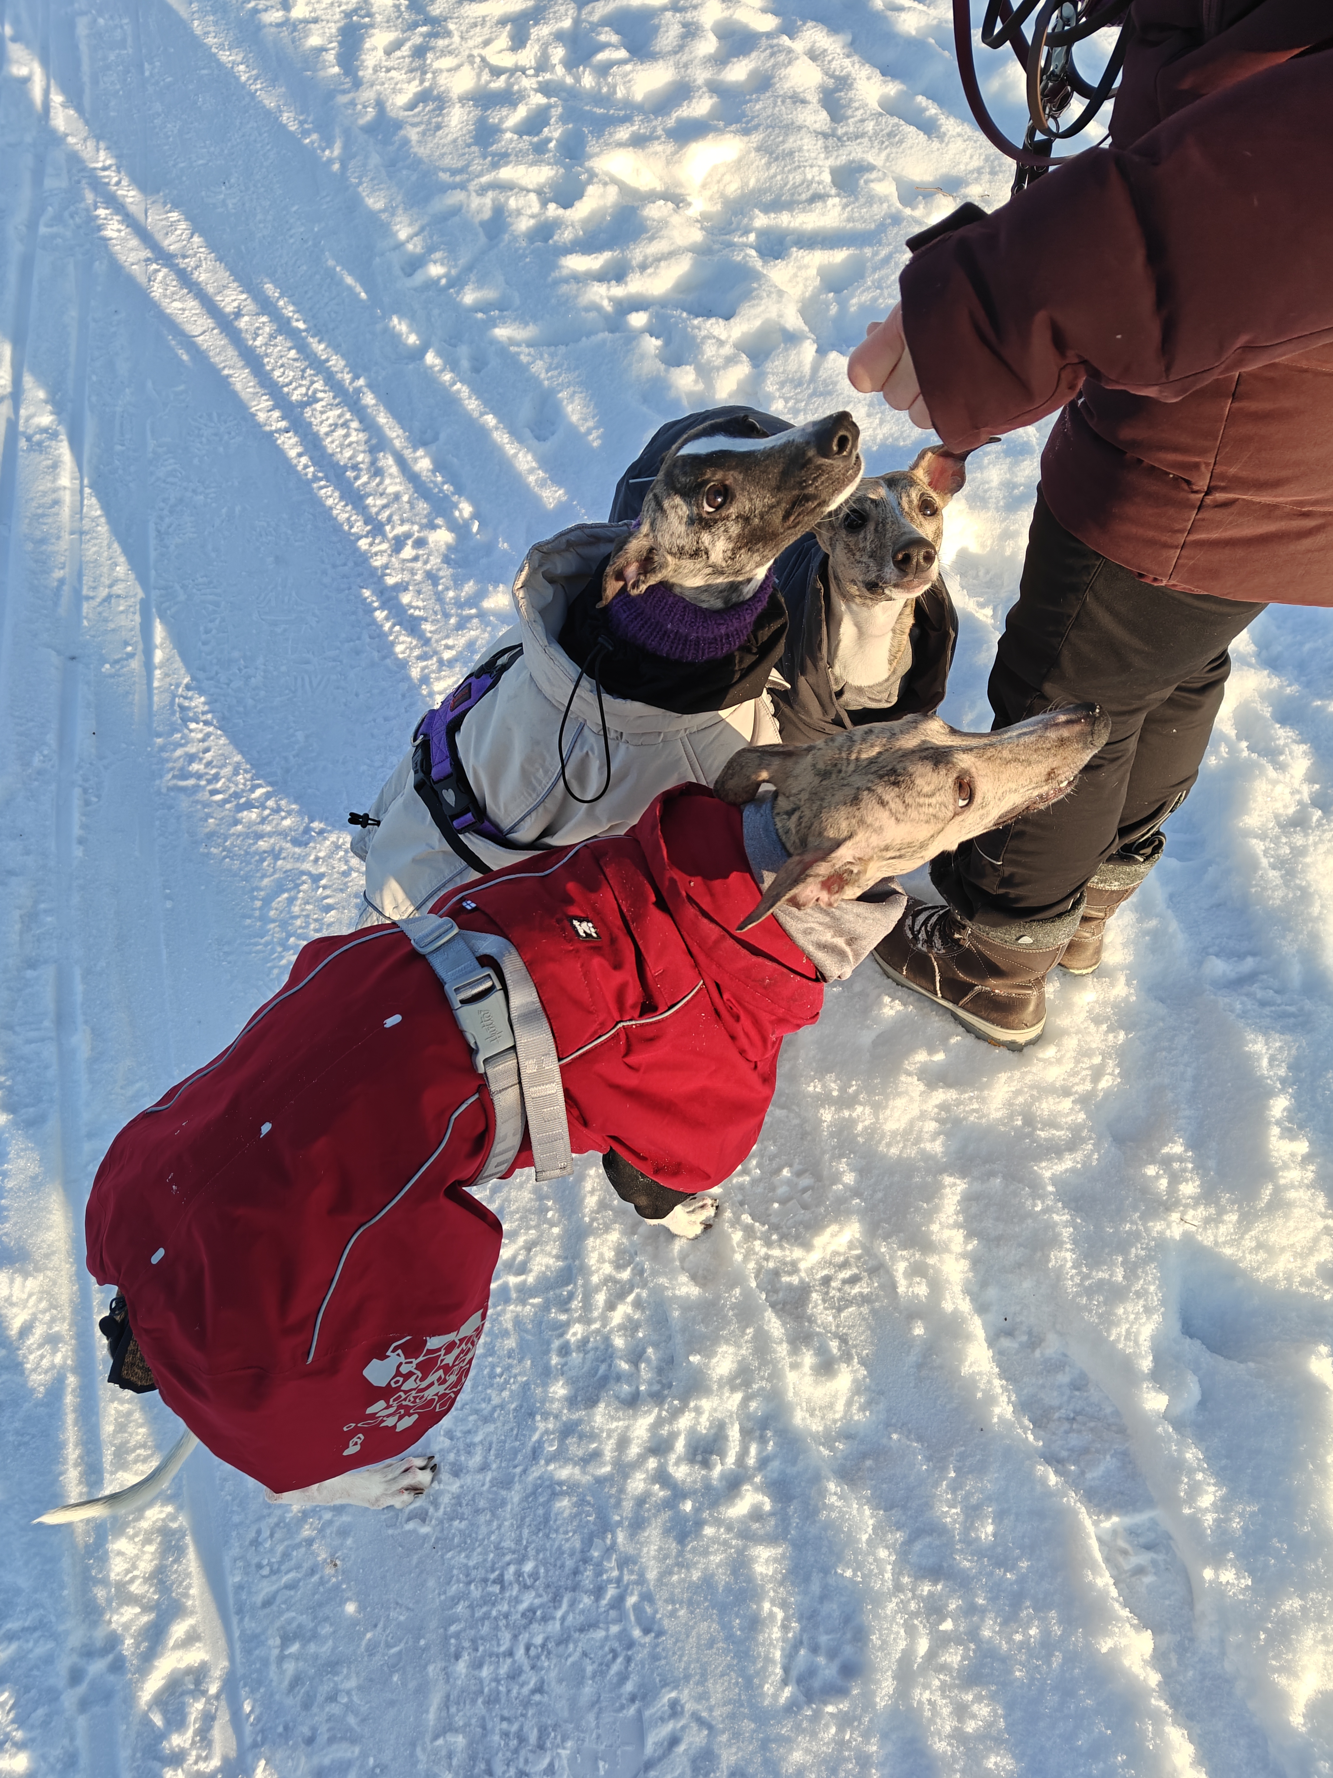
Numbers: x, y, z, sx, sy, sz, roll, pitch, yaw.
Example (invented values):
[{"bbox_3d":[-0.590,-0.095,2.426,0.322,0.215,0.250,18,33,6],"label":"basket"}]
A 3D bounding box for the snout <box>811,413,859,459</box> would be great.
[{"bbox_3d":[0.131,-0.353,0.960,0.036,0.034,0.037,-20,37,34],"label":"snout"}]

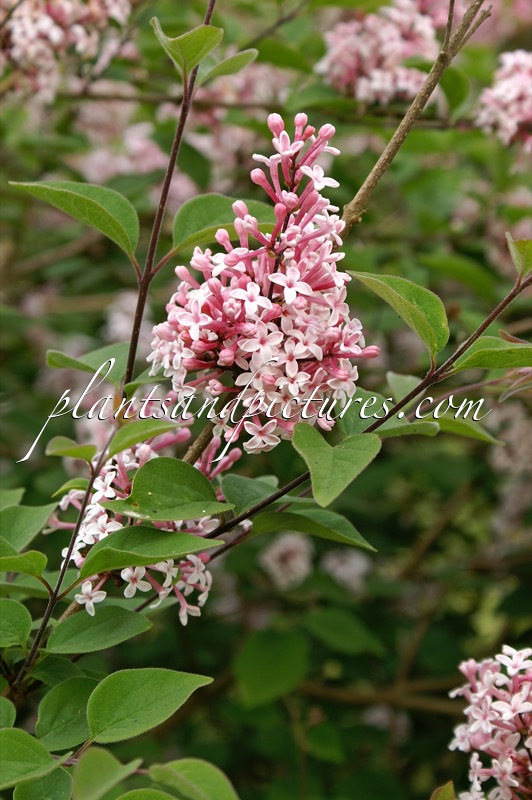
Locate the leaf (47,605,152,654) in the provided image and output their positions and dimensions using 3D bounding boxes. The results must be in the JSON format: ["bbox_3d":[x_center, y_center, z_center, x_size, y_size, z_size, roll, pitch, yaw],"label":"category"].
[{"bbox_3d":[-0.049,0.067,0.585,0.032,0.004,0.016,-14,41,-10],"label":"leaf"}]

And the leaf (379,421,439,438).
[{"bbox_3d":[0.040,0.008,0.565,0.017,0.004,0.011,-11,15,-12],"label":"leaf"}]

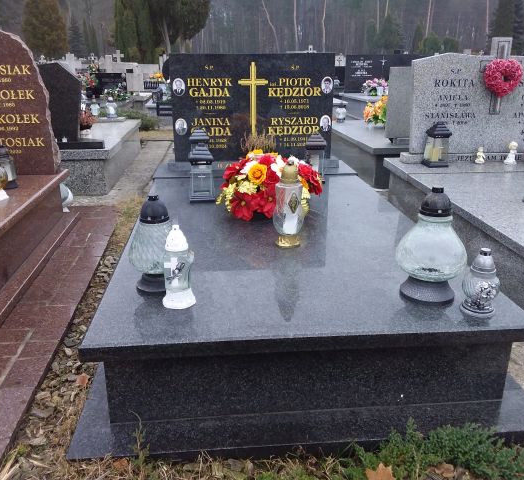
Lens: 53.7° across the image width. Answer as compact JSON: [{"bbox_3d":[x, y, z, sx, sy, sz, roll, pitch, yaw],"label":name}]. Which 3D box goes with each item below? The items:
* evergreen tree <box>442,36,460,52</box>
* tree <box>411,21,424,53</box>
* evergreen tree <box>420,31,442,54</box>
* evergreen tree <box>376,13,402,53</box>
[{"bbox_3d":[10.413,-10.133,28.511,1.000,2.000,1.000,-1,20,-5],"label":"evergreen tree"},{"bbox_3d":[9.243,-11.414,30.667,0.840,2.930,0.840,-1,20,-5],"label":"tree"},{"bbox_3d":[8.834,-9.874,27.360,1.043,2.126,1.043,-2,20,-5],"label":"evergreen tree"},{"bbox_3d":[8.125,-12.492,32.778,1.671,3.510,1.671,-1,20,-5],"label":"evergreen tree"}]

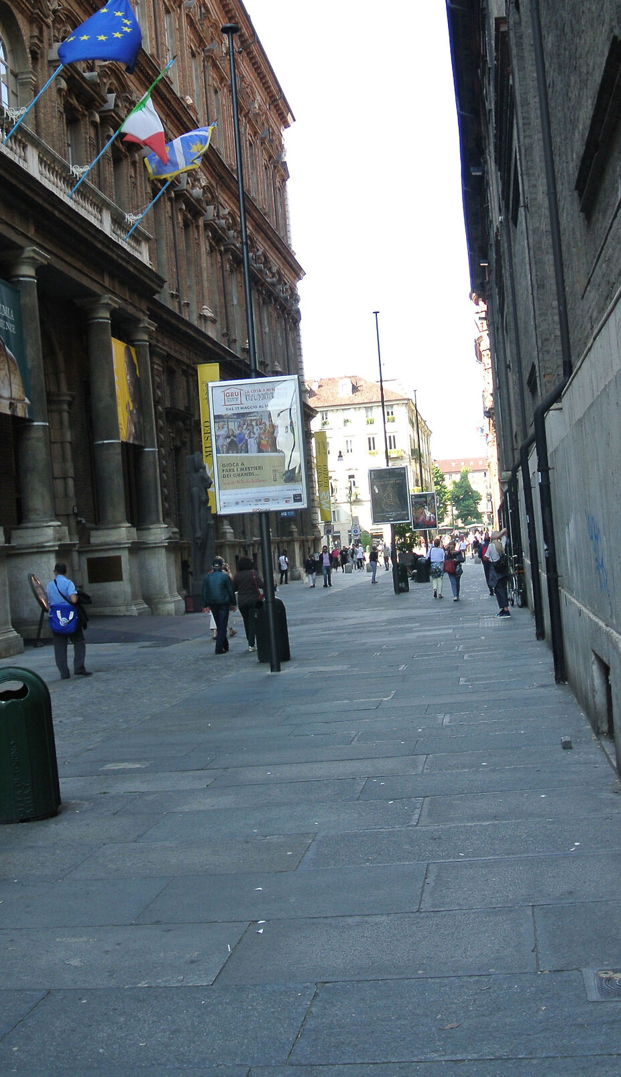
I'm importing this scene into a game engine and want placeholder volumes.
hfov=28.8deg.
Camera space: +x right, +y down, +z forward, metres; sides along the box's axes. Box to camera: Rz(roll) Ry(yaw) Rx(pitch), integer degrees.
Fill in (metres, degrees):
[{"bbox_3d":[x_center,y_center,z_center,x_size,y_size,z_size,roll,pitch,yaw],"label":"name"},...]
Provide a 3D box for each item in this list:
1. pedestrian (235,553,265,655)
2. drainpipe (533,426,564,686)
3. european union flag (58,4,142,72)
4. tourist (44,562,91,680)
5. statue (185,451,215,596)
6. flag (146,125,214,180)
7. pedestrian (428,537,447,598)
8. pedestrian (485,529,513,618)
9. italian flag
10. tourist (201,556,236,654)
[{"bbox_3d":[-1.018,1.121,20.600,0.540,1.620,0.400,-4,-1,3],"label":"pedestrian"},{"bbox_3d":[2.643,0.111,13.350,0.130,2.900,0.125,-4,-1,8],"label":"drainpipe"},{"bbox_3d":[-4.613,-11.127,26.548,1.900,1.850,0.600,-4,-1,8],"label":"european union flag"},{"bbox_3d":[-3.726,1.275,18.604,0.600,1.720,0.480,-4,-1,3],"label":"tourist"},{"bbox_3d":[-3.267,-0.489,37.600,1.150,4.500,0.850,-4,-1,8],"label":"statue"},{"bbox_3d":[-3.593,-10.601,33.200,1.750,1.400,0.650,-4,-1,-14],"label":"flag"},{"bbox_3d":[3.605,0.838,34.300,0.520,1.660,0.400,-4,-1,8],"label":"pedestrian"},{"bbox_3d":[3.777,0.717,24.200,0.500,1.720,0.500,-4,-1,-21],"label":"pedestrian"},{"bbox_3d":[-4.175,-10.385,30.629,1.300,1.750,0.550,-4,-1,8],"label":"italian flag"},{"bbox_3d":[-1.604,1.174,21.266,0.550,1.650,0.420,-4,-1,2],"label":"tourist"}]

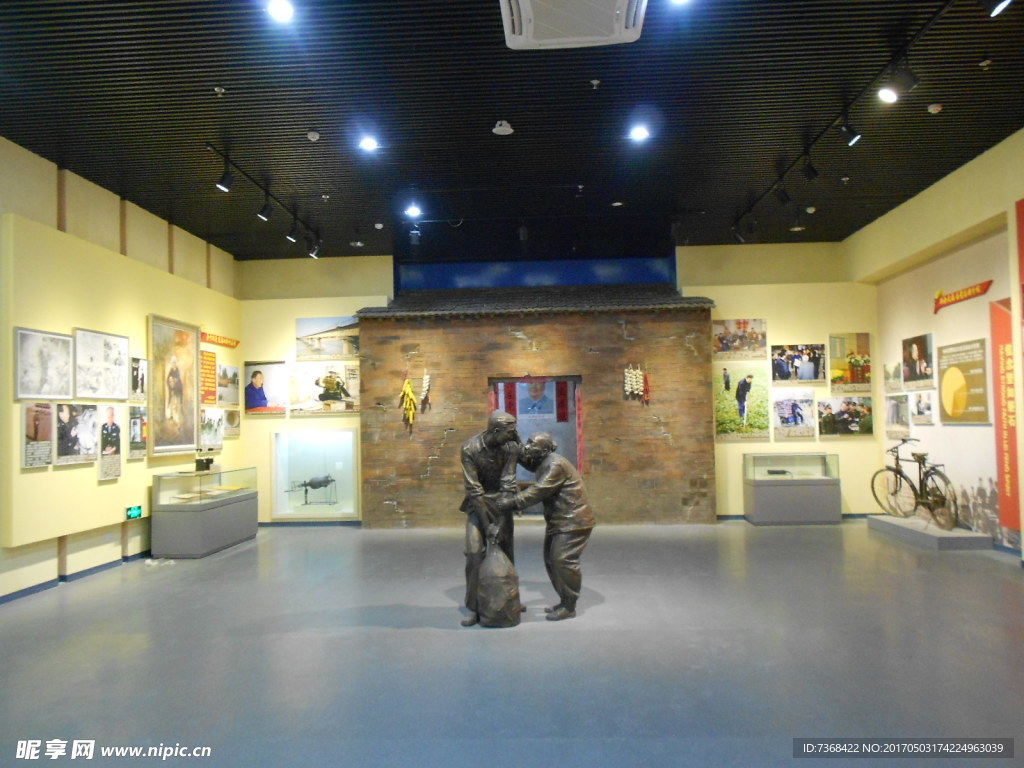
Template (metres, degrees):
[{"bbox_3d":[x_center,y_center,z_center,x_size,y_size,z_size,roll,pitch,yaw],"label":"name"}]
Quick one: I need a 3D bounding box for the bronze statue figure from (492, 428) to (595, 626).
[{"bbox_3d":[0.259,1.129,6.229,0.780,1.470,0.520,-1,-3,-9],"label":"bronze statue figure"}]

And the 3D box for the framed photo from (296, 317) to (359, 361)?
[{"bbox_3d":[-2.865,-0.697,12.070,1.030,0.684,0.040,-1,-3,3],"label":"framed photo"}]

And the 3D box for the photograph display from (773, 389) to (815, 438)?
[{"bbox_3d":[4.174,0.436,11.349,0.610,0.728,0.035,-1,-3,3],"label":"photograph display"}]

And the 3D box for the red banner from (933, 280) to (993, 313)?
[{"bbox_3d":[5.400,-1.077,9.245,0.050,0.274,1.360,-2,-3,3],"label":"red banner"}]

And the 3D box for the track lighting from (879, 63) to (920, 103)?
[{"bbox_3d":[2.803,-2.180,5.562,0.240,0.260,0.220,1,-3,-34],"label":"track lighting"}]

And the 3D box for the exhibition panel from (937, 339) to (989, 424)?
[{"bbox_3d":[5.343,-0.001,9.104,0.035,0.959,1.067,-1,-3,3],"label":"exhibition panel"}]

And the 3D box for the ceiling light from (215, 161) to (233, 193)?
[{"bbox_3d":[-2.856,-2.054,7.613,0.156,0.299,0.120,-1,-3,3],"label":"ceiling light"}]

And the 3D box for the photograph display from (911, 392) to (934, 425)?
[{"bbox_3d":[5.504,0.338,10.327,0.040,0.414,0.547,-2,-3,3],"label":"photograph display"}]

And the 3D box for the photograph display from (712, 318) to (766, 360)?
[{"bbox_3d":[3.395,-0.659,11.441,0.786,0.632,0.035,-1,-3,3],"label":"photograph display"}]

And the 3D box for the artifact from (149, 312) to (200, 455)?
[{"bbox_3d":[-4.346,0.044,9.910,0.060,1.712,1.276,-1,-3,3],"label":"artifact"}]

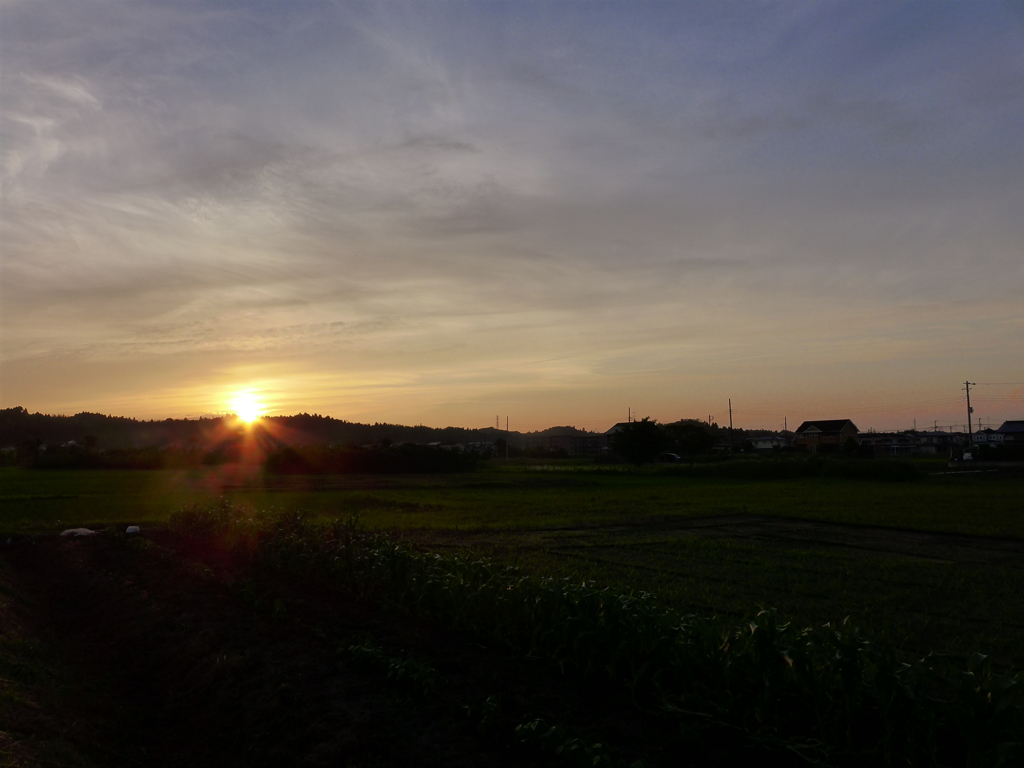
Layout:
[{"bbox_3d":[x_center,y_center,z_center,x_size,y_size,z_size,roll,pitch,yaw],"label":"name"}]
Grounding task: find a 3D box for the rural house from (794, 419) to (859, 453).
[{"bbox_3d":[81.780,13.670,192.000,9.800,9.000,12.500,4,-6,-39],"label":"rural house"}]

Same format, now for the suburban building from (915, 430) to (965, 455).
[{"bbox_3d":[134.120,18.590,232.000,8.500,7.300,11.500,4,-6,-42],"label":"suburban building"}]

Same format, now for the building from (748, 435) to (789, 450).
[{"bbox_3d":[91.230,21.170,262.000,8.500,5.700,12.000,4,-6,-42],"label":"building"}]

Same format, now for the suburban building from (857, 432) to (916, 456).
[{"bbox_3d":[113.950,18.410,225.000,9.000,6.800,15.000,4,-6,-42],"label":"suburban building"}]

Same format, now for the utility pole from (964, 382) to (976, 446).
[{"bbox_3d":[71.920,5.450,116.000,0.400,12.000,1.600,4,-6,-42],"label":"utility pole"}]

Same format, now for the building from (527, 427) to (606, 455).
[{"bbox_3d":[29.110,32.720,395.000,12.000,9.500,46.000,4,-6,-42],"label":"building"}]

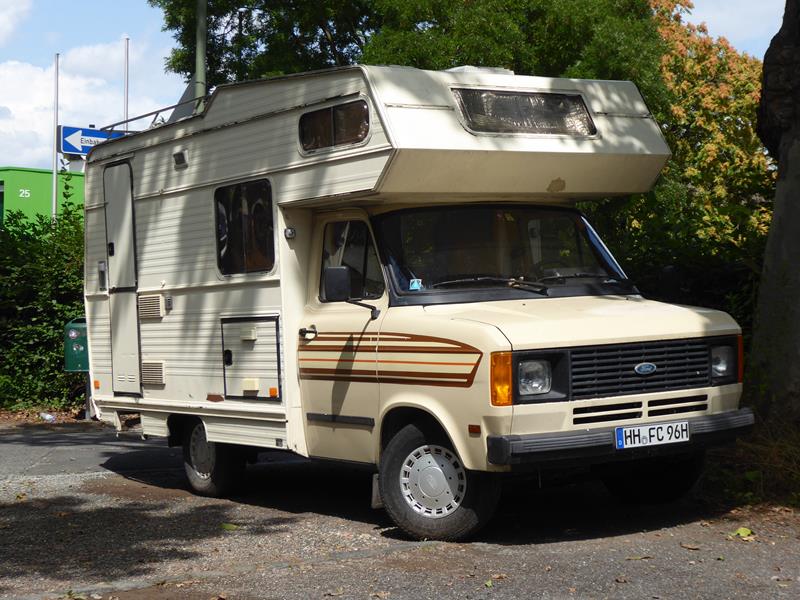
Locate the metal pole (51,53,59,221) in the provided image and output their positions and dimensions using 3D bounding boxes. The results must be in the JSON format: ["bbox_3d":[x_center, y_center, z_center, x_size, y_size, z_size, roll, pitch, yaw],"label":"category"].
[{"bbox_3d":[-7.579,-2.016,33.000,0.090,6.800,0.090,1,0,0],"label":"metal pole"}]

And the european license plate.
[{"bbox_3d":[1.354,0.722,8.027,0.526,0.107,0.020,-3,0,-34],"label":"european license plate"}]

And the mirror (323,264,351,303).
[{"bbox_3d":[-0.352,-0.093,8.458,0.140,0.195,0.060,-3,0,-34],"label":"mirror"}]

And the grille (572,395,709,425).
[{"bbox_3d":[1.312,0.591,8.112,0.980,0.084,0.050,-3,0,-34],"label":"grille"}]

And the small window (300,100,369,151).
[{"bbox_3d":[-0.389,-1.007,8.720,0.050,0.240,0.741,-3,0,-34],"label":"small window"}]

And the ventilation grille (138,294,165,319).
[{"bbox_3d":[-1.825,0.044,10.899,0.050,0.162,0.393,-3,0,-34],"label":"ventilation grille"}]

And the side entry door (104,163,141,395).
[{"bbox_3d":[-2.087,-0.151,11.303,0.060,1.722,0.522,-3,0,-34],"label":"side entry door"}]

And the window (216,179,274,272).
[{"bbox_3d":[-1.005,-0.463,9.673,0.050,0.568,0.763,-3,0,-34],"label":"window"}]

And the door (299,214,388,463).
[{"bbox_3d":[-0.312,0.219,8.919,0.160,1.470,0.980,-3,0,-34],"label":"door"}]

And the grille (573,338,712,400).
[{"bbox_3d":[1.317,0.366,8.122,1.018,0.283,0.060,-3,0,-34],"label":"grille"}]

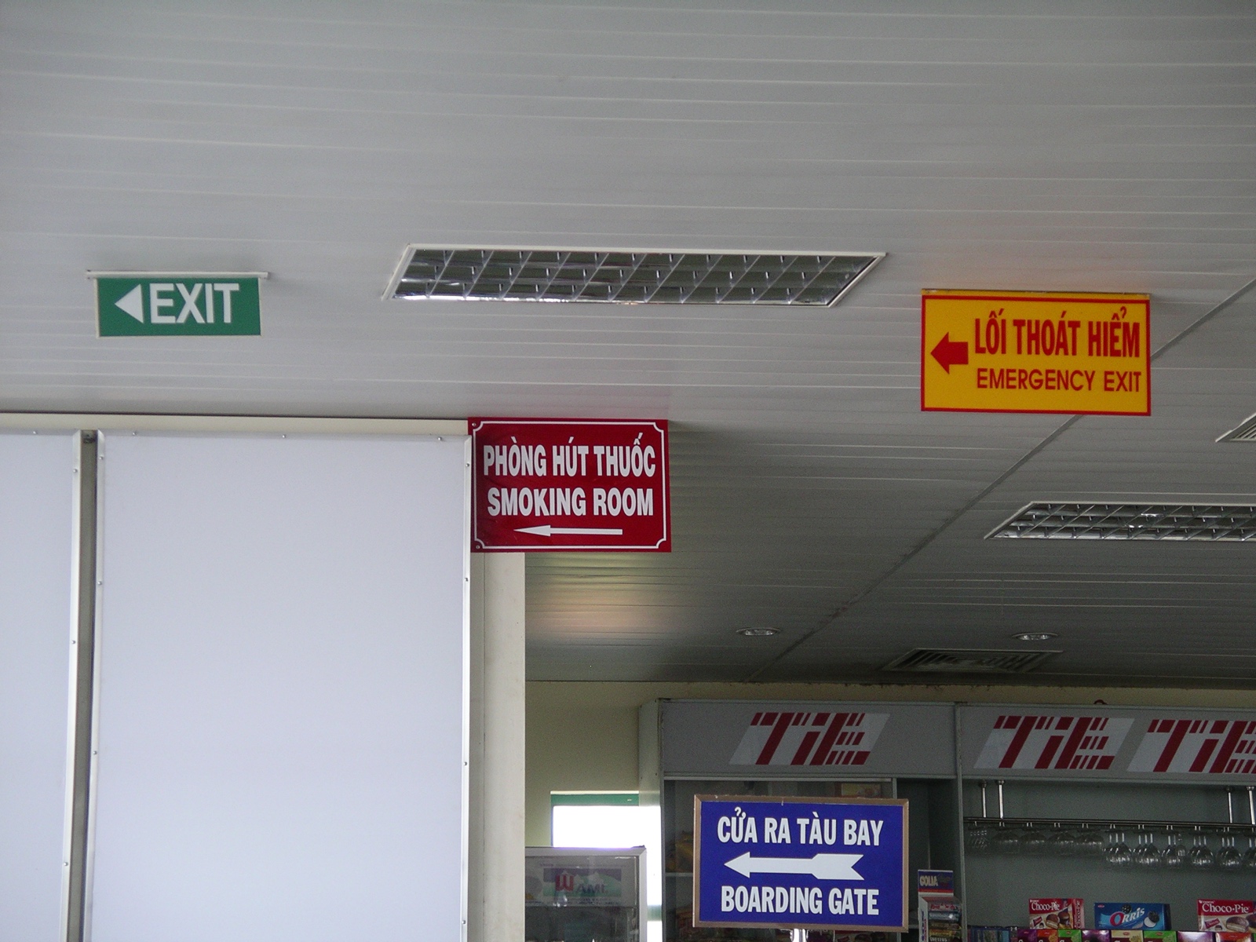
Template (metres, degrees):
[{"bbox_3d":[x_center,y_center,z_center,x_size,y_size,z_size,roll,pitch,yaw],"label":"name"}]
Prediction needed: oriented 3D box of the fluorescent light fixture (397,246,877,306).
[{"bbox_3d":[0.021,-0.531,10.605,1.200,0.090,0.600,1,-10,-10],"label":"fluorescent light fixture"}]

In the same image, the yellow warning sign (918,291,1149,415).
[{"bbox_3d":[1.071,-0.312,10.870,0.595,0.318,0.030,1,-9,-10],"label":"yellow warning sign"}]

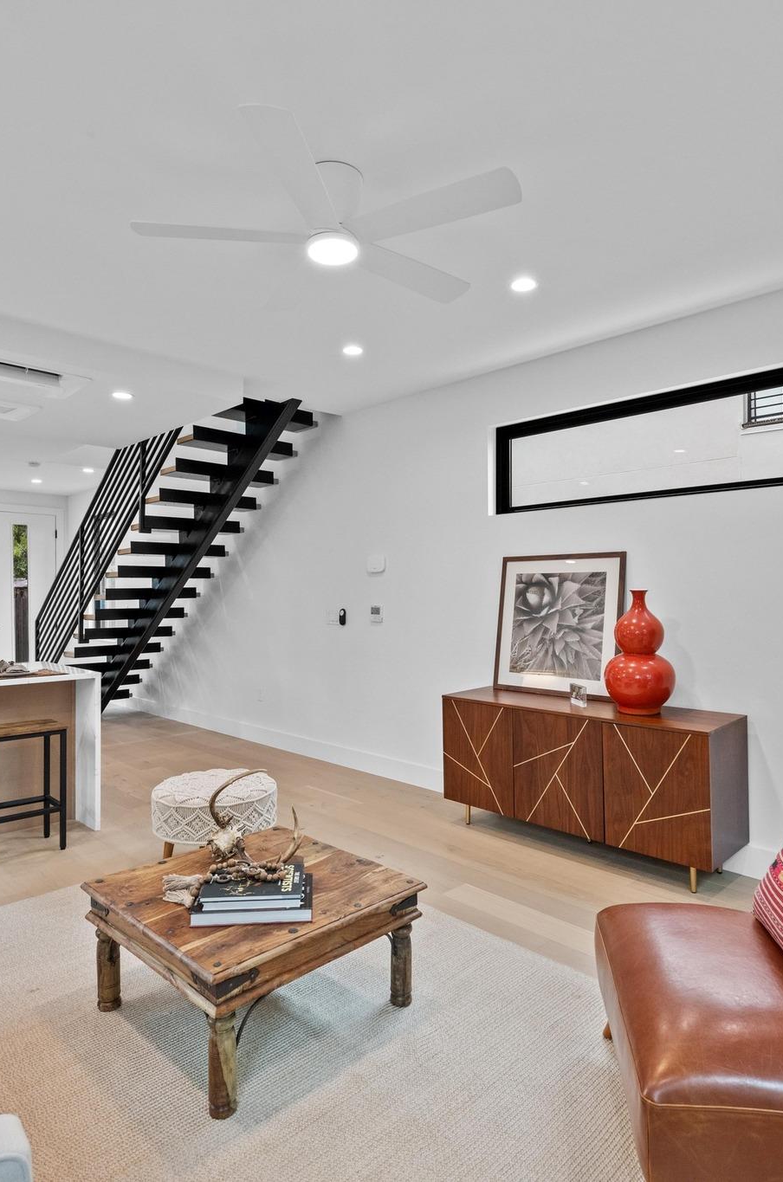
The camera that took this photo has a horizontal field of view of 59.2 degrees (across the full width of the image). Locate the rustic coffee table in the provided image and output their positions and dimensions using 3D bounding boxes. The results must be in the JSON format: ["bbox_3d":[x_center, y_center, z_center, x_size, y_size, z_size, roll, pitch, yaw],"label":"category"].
[{"bbox_3d":[-0.468,1.193,2.330,0.810,0.400,0.835,0,0,-44],"label":"rustic coffee table"}]

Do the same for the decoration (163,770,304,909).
[{"bbox_3d":[-0.530,0.800,2.302,0.425,0.370,0.306,0,0,12],"label":"decoration"}]

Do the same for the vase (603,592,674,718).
[{"bbox_3d":[1.272,0.313,3.527,0.366,0.652,0.366,0,0,-44],"label":"vase"}]

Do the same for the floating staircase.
[{"bbox_3d":[-2.189,-0.079,6.541,1.008,2.944,4.199,0,0,-44],"label":"floating staircase"}]

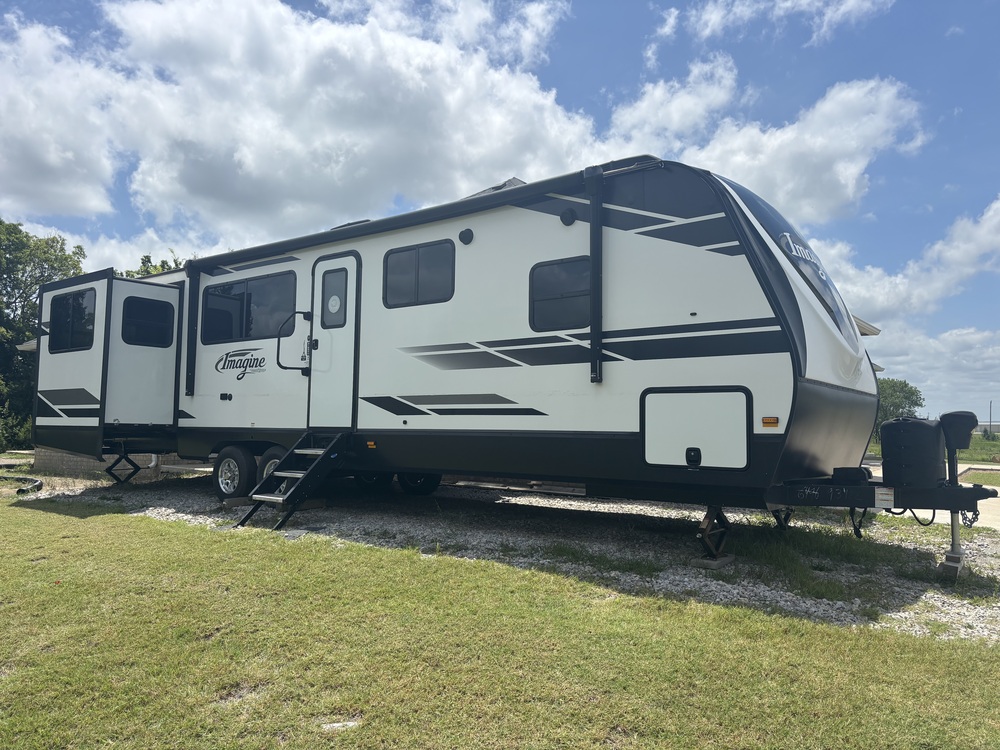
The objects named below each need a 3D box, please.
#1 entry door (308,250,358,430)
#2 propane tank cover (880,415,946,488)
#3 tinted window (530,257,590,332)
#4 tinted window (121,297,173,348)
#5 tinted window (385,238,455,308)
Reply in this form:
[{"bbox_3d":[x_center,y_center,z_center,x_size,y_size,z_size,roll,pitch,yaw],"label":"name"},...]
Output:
[{"bbox_3d":[-1.709,-0.339,7.777,0.740,1.790,0.060,-3,-5,37],"label":"entry door"},{"bbox_3d":[3.068,0.566,5.574,0.370,0.521,0.630,-3,-5,37],"label":"propane tank cover"},{"bbox_3d":[0.500,-0.646,6.113,0.630,0.593,0.060,-3,-5,37],"label":"tinted window"},{"bbox_3d":[-4.352,-0.649,9.346,0.050,0.593,0.650,-3,-5,37],"label":"tinted window"},{"bbox_3d":[-0.770,-0.947,7.110,0.926,0.590,0.060,-3,-5,37],"label":"tinted window"}]

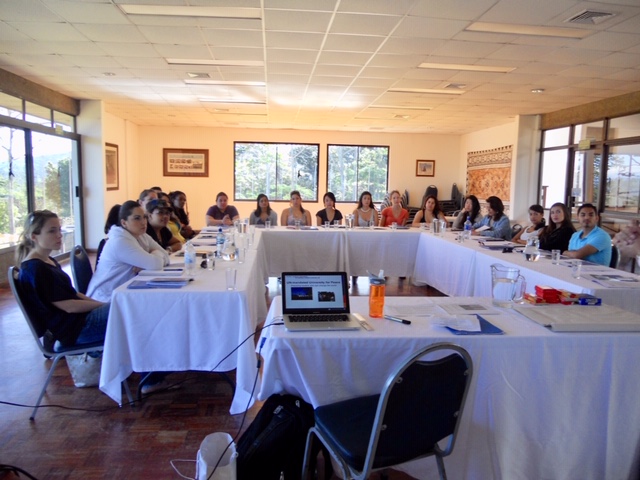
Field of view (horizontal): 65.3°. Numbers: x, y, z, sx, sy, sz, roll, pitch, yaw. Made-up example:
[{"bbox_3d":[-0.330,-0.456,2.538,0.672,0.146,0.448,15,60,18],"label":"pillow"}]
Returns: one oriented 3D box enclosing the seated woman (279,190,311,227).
[{"bbox_3d":[-0.379,-0.132,8.003,0.500,1.300,0.660,1,6,-4],"label":"seated woman"}]

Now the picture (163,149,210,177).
[{"bbox_3d":[-3.458,-1.983,12.894,1.160,0.710,0.050,1,6,-5],"label":"picture"}]

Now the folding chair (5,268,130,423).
[{"bbox_3d":[-1.534,0.572,3.160,0.620,0.890,0.460,-1,7,-22],"label":"folding chair"}]

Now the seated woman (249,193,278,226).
[{"bbox_3d":[-0.892,-0.106,7.957,0.480,1.250,0.660,0,6,-8],"label":"seated woman"}]

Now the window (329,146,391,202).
[{"bbox_3d":[1.024,-1.758,13.281,1.666,1.547,0.100,1,6,-6],"label":"window"}]

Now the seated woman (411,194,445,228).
[{"bbox_3d":[1.689,-0.047,7.718,0.500,1.257,0.720,1,6,1],"label":"seated woman"}]

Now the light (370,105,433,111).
[{"bbox_3d":[1.462,-2.434,9.078,1.200,0.070,0.300,1,6,-6],"label":"light"}]

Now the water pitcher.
[{"bbox_3d":[1.010,0.243,2.656,0.185,0.221,0.140,2,6,13],"label":"water pitcher"}]

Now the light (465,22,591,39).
[{"bbox_3d":[1.944,-1.969,4.638,1.220,0.070,0.300,1,6,-5],"label":"light"}]

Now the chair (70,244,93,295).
[{"bbox_3d":[-1.585,0.490,3.914,0.600,0.890,0.460,0,6,-7],"label":"chair"}]

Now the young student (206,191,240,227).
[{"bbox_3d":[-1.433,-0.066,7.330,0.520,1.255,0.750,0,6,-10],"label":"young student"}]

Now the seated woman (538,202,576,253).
[{"bbox_3d":[2.560,0.245,5.342,0.660,1.240,0.500,-3,7,-35],"label":"seated woman"}]

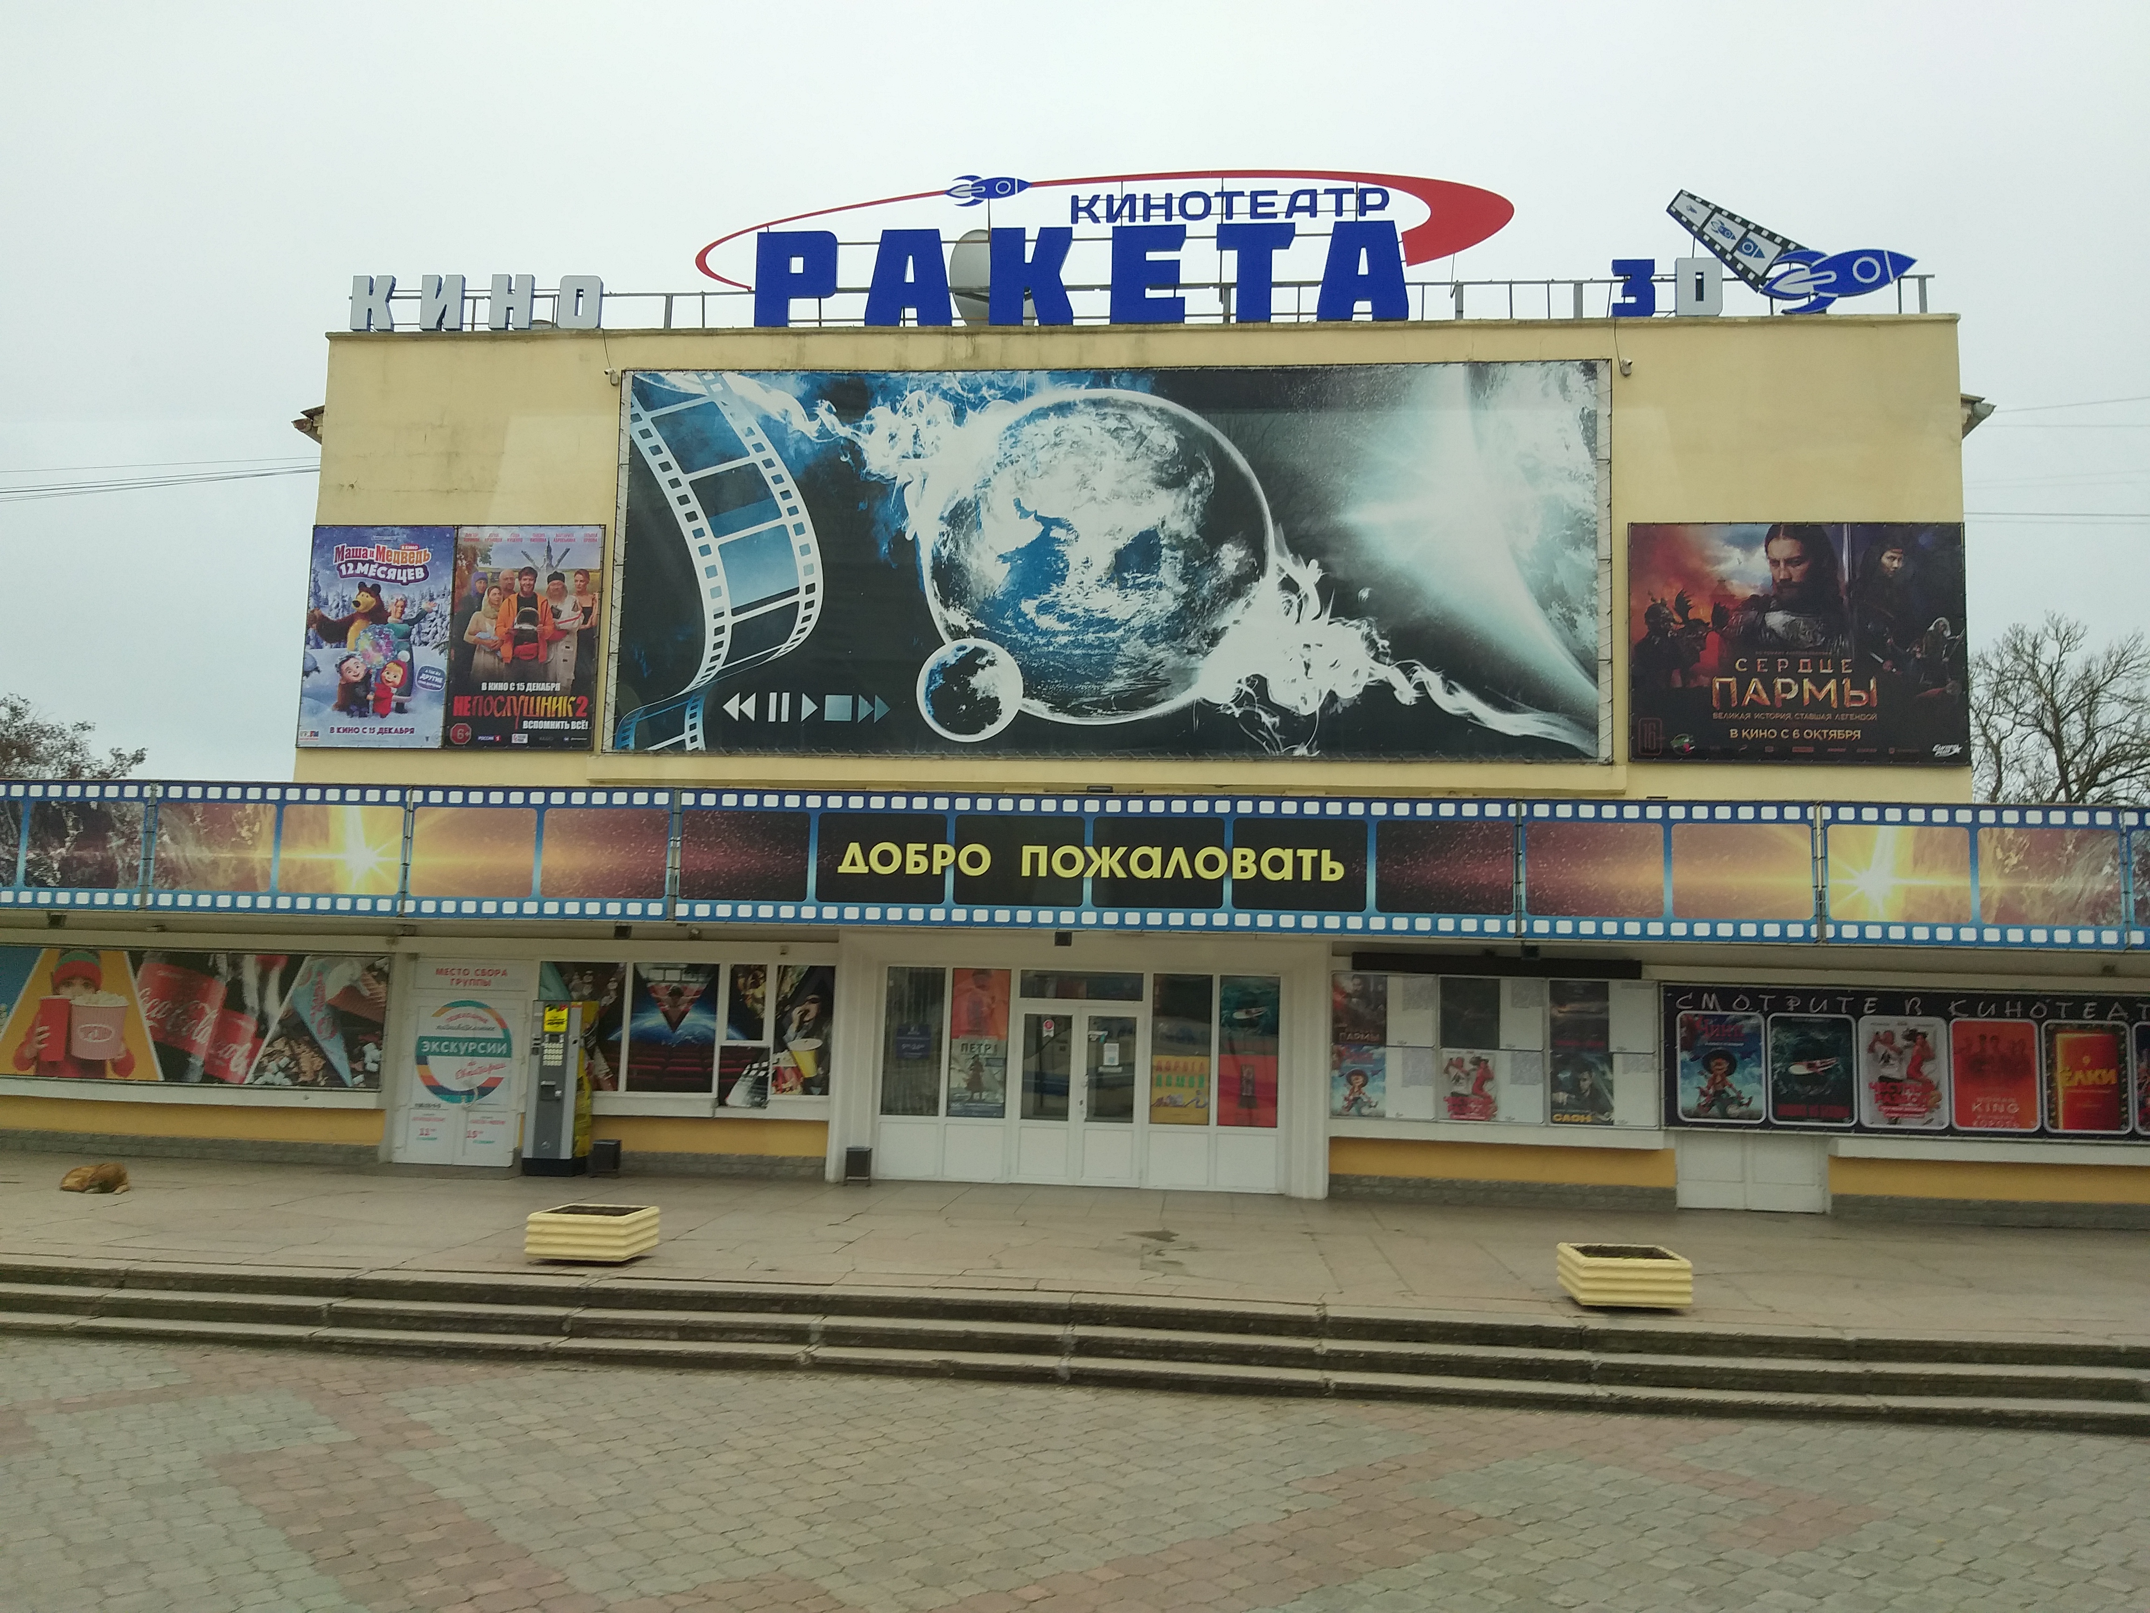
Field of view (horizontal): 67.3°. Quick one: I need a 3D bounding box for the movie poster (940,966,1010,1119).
[{"bbox_3d":[-1.014,2.492,17.014,0.620,1.543,0.020,1,-5,5],"label":"movie poster"}]

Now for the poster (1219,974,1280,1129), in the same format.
[{"bbox_3d":[1.811,2.545,16.768,0.620,1.533,0.020,1,-5,5],"label":"poster"}]

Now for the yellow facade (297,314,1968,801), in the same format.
[{"bbox_3d":[0.338,-2.856,18.973,19.164,5.531,0.500,1,-5,5],"label":"yellow facade"}]

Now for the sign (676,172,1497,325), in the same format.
[{"bbox_3d":[0.264,-6.616,19.339,9.745,1.907,0.300,1,-5,5],"label":"sign"}]

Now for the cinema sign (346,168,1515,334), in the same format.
[{"bbox_3d":[-2.054,-7.116,20.778,15.109,1.935,0.350,1,-6,5],"label":"cinema sign"}]

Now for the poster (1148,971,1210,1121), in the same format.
[{"bbox_3d":[1.189,2.713,18.051,0.678,1.665,0.030,1,-6,5],"label":"poster"}]

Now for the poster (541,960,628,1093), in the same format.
[{"bbox_3d":[-5.685,2.544,18.672,0.990,1.488,0.030,1,-6,5],"label":"poster"}]

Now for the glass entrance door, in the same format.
[{"bbox_3d":[0.030,3.252,18.092,1.412,1.939,0.100,1,-6,5],"label":"glass entrance door"}]

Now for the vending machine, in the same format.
[{"bbox_3d":[-5.427,2.973,17.117,0.535,1.800,0.520,1,-5,5],"label":"vending machine"}]

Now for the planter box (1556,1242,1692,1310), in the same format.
[{"bbox_3d":[3.971,3.405,11.736,0.760,0.310,0.810,1,-5,5],"label":"planter box"}]

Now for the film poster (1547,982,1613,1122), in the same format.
[{"bbox_3d":[5.500,2.669,17.545,0.681,1.554,0.030,1,-6,5],"label":"film poster"}]

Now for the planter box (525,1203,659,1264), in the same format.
[{"bbox_3d":[-3.916,3.490,13.181,0.810,0.325,0.780,1,-6,7],"label":"planter box"}]

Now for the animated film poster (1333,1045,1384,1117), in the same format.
[{"bbox_3d":[2.896,2.802,16.459,0.550,0.711,0.020,1,-5,5],"label":"animated film poster"}]

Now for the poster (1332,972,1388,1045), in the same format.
[{"bbox_3d":[2.921,2.087,16.525,0.552,0.708,0.020,1,-5,5],"label":"poster"}]

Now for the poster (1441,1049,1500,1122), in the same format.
[{"bbox_3d":[4.311,3.038,17.606,0.646,0.760,0.030,1,-6,5],"label":"poster"}]

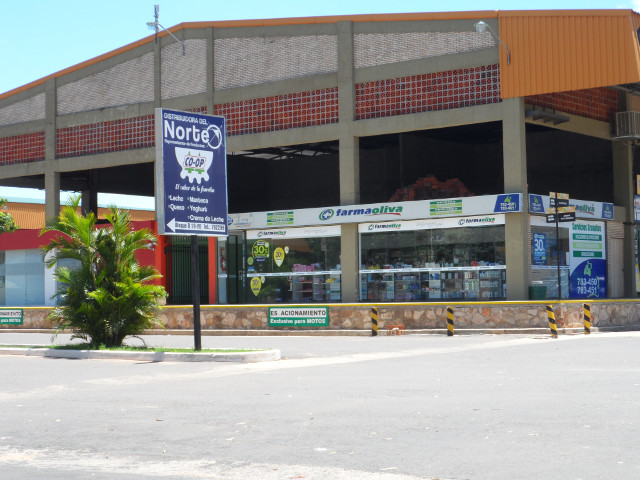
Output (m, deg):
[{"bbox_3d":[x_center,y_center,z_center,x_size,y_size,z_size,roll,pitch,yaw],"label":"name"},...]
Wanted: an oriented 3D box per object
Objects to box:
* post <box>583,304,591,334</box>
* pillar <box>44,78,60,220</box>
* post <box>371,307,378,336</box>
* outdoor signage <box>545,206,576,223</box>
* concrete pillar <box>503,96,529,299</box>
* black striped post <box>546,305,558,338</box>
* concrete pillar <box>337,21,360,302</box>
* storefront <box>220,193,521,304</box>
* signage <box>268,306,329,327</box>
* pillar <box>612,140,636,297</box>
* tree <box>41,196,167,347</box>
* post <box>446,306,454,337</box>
[{"bbox_3d":[7.040,2.094,35.600,0.160,0.800,0.160,-3,-4,39],"label":"post"},{"bbox_3d":[-11.104,-1.942,56.382,0.650,9.660,0.300,-3,-4,39],"label":"pillar"},{"bbox_3d":[1.589,2.379,39.200,0.155,0.810,0.155,-3,-4,39],"label":"post"},{"bbox_3d":[6.767,-0.708,37.900,0.940,0.440,0.060,-3,-4,39],"label":"outdoor signage"},{"bbox_3d":[6.114,-1.270,42.122,0.650,6.350,0.320,-3,-4,39],"label":"concrete pillar"},{"bbox_3d":[6.069,2.131,35.200,0.160,0.870,0.160,-11,-4,39],"label":"black striped post"},{"bbox_3d":[1.021,-2.688,46.388,0.650,9.770,0.320,-3,-4,39],"label":"concrete pillar"},{"bbox_3d":[1.464,0.498,46.155,13.000,3.350,1.000,-3,-4,39],"label":"storefront"},{"bbox_3d":[-0.666,2.469,43.450,2.520,0.630,0.050,-3,-4,39],"label":"signage"},{"bbox_3d":[10.730,-0.700,47.642,0.600,5.650,0.350,-3,-4,39],"label":"pillar"},{"bbox_3d":[-4.812,0.700,30.000,2.750,3.300,2.600,0,-3,-9],"label":"tree"},{"bbox_3d":[3.644,2.270,37.600,0.160,0.820,0.160,-3,-4,39],"label":"post"}]

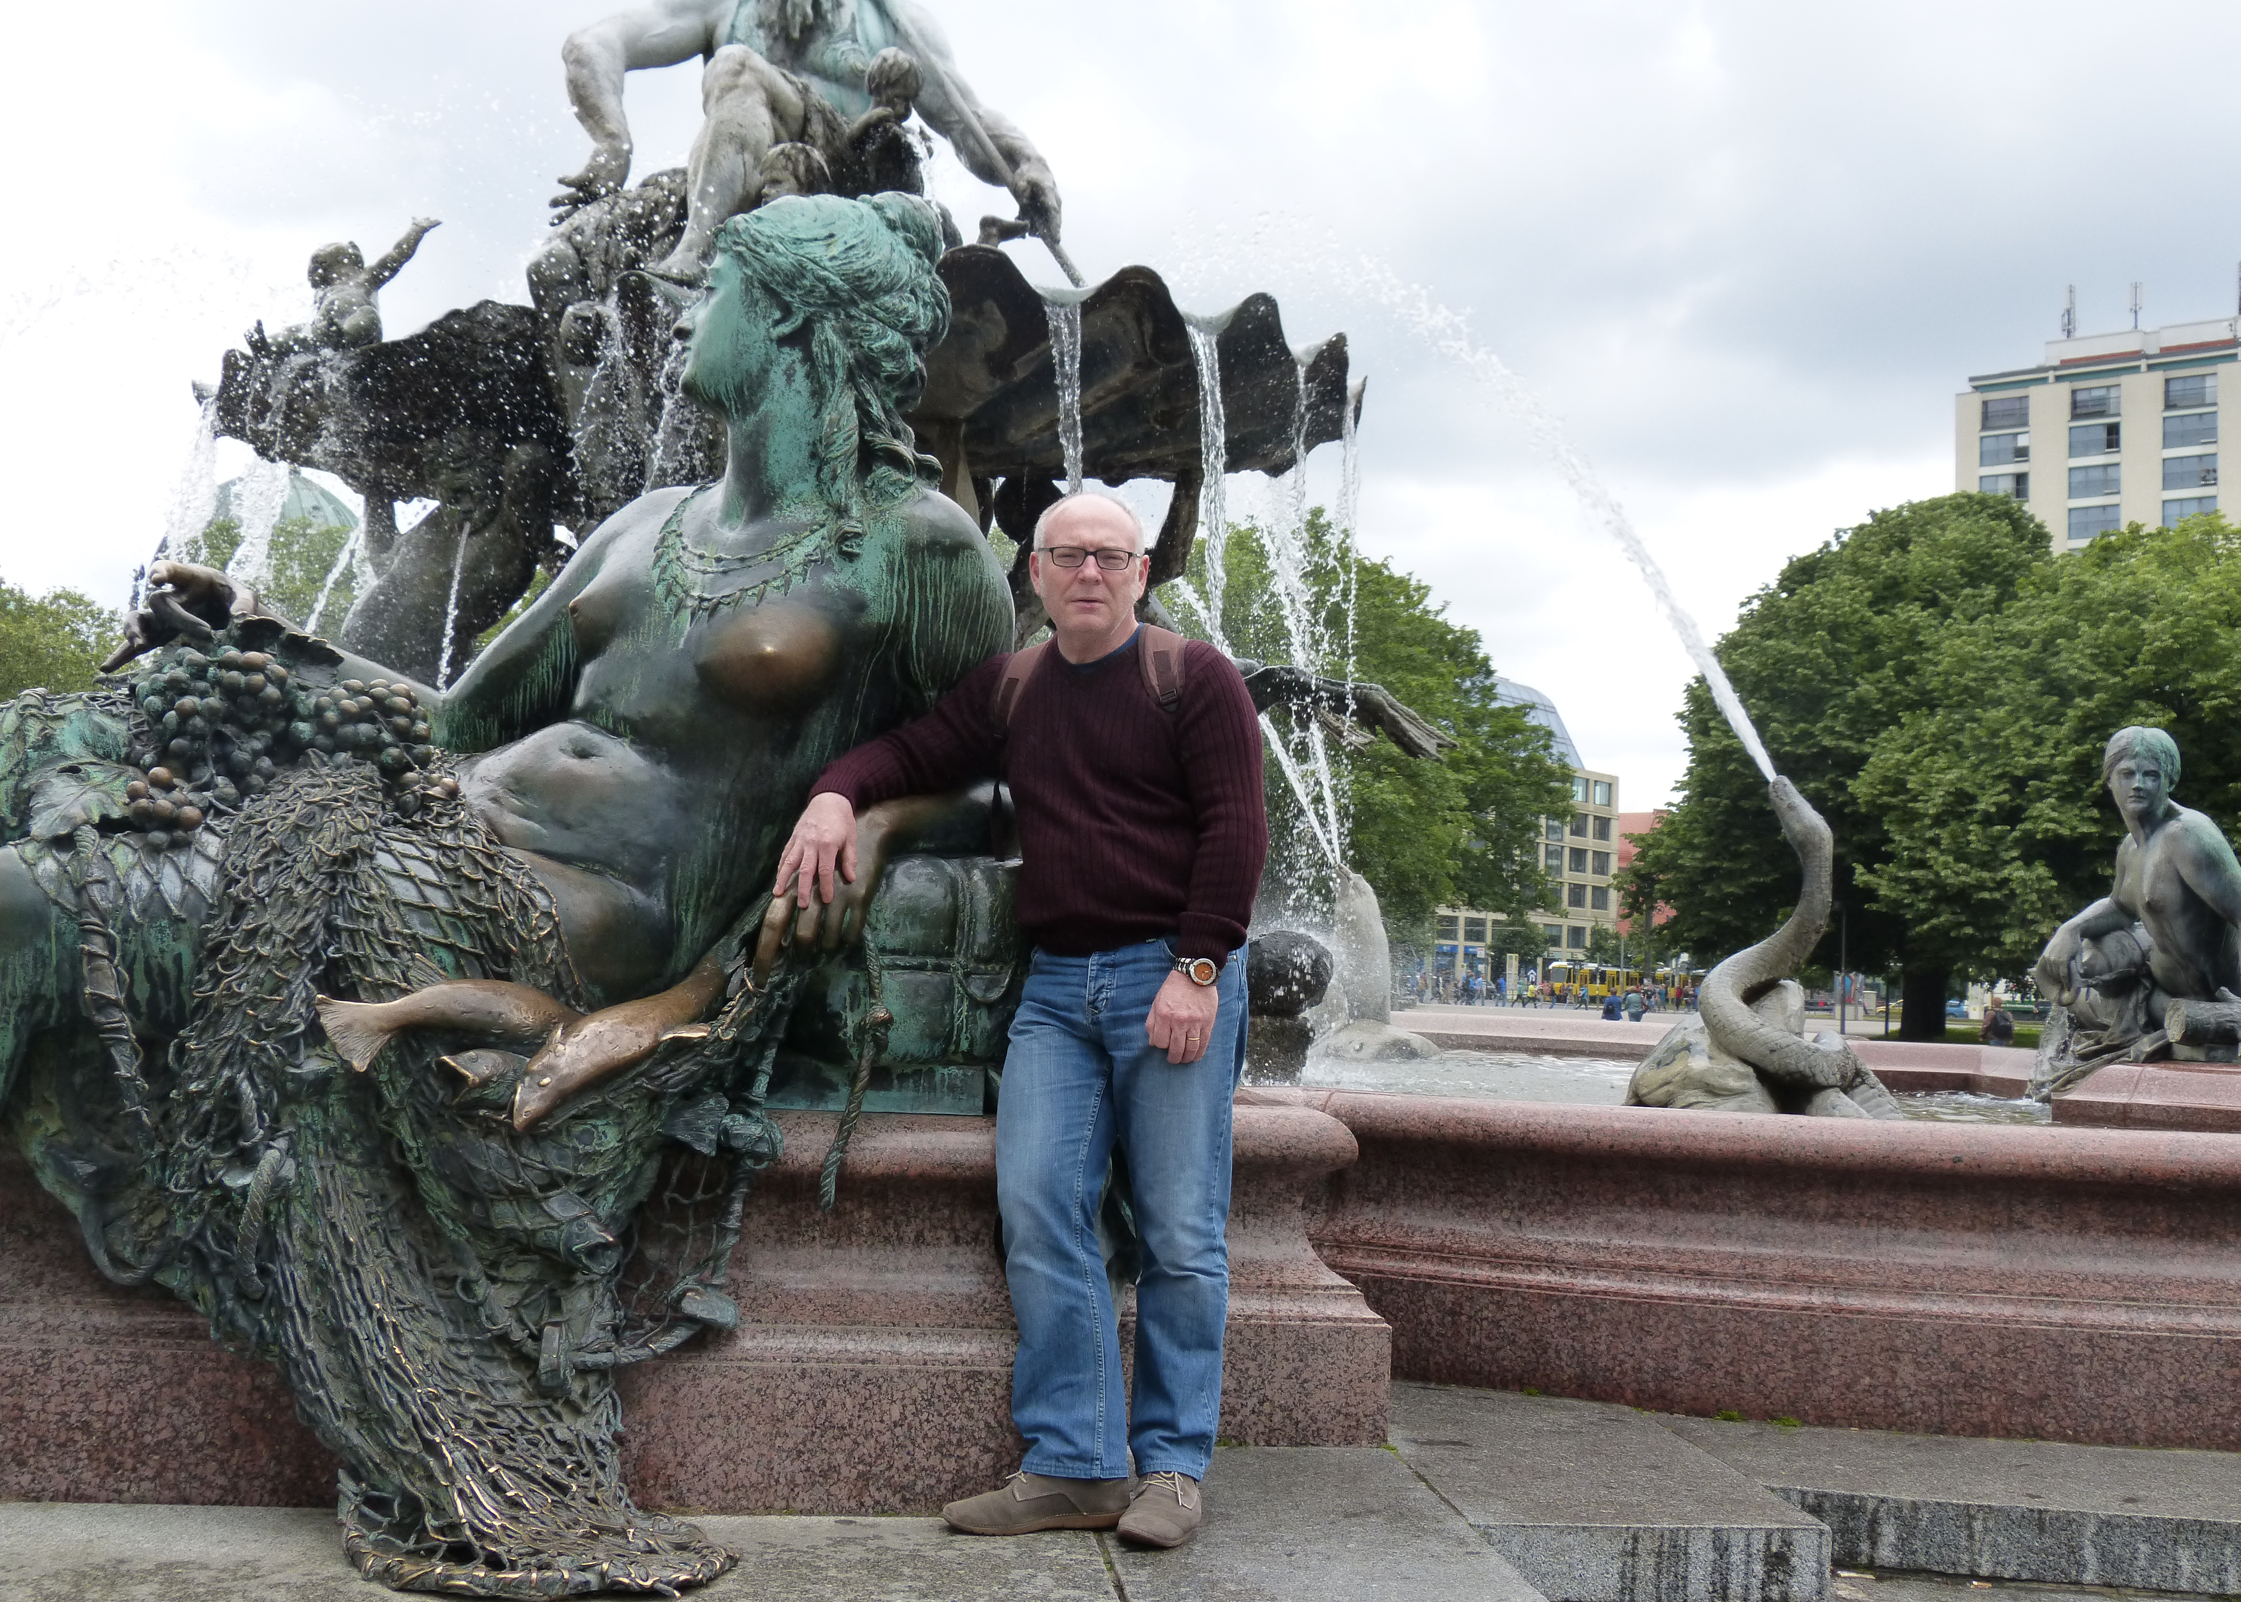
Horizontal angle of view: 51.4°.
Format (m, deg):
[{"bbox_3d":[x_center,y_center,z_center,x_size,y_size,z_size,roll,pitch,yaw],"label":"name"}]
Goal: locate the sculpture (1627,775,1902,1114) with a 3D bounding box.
[{"bbox_3d":[2.377,0.565,8.600,1.000,1.310,0.900,-1,-5,37],"label":"sculpture"}]

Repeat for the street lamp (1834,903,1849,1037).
[{"bbox_3d":[25.366,5.883,82.000,0.500,4.600,0.350,2,-4,-6],"label":"street lamp"}]

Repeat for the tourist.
[{"bbox_3d":[-0.171,0.344,3.900,0.780,1.740,0.480,0,-4,18],"label":"tourist"}]

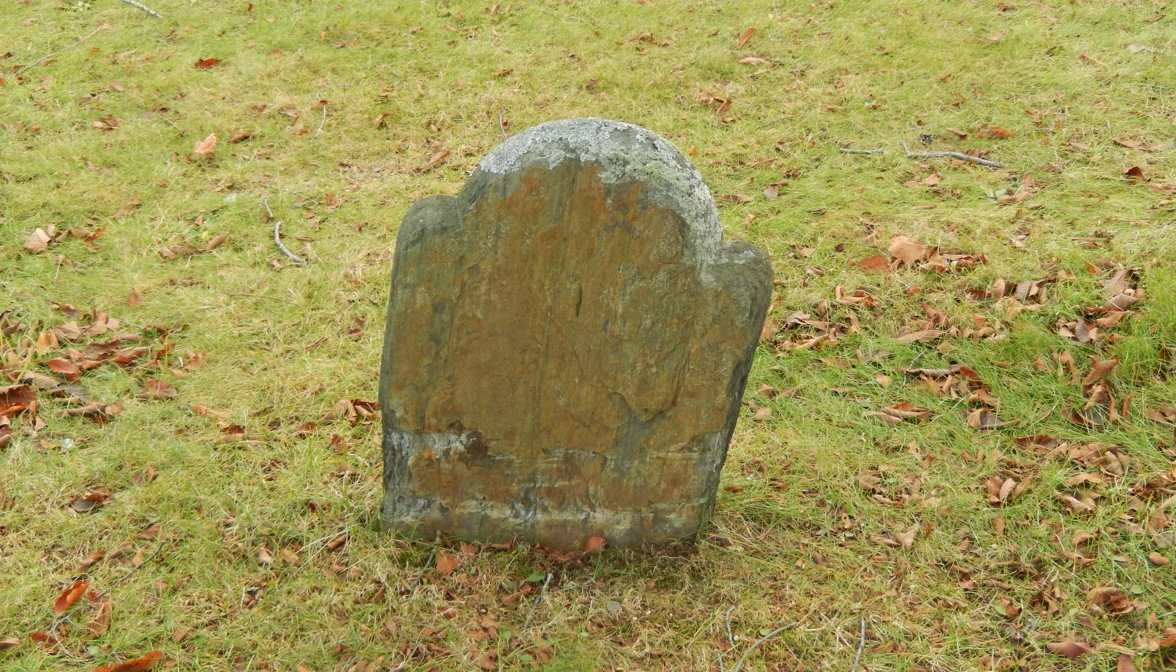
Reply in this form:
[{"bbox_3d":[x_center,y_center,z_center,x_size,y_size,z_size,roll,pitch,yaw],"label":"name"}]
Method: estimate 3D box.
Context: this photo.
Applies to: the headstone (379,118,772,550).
[{"bbox_3d":[-0.022,0.001,2.463,0.507,0.684,0.090,8,32,-1],"label":"headstone"}]

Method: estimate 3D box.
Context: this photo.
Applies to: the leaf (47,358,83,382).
[{"bbox_3d":[-0.903,0.059,2.991,0.050,0.025,0.028,12,29,18],"label":"leaf"}]

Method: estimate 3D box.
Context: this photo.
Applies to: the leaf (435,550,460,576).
[{"bbox_3d":[-0.216,0.349,2.662,0.038,0.022,0.055,0,27,0],"label":"leaf"}]

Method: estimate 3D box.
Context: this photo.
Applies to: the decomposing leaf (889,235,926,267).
[{"bbox_3d":[0.645,-0.172,3.508,0.067,0.040,0.046,2,28,0],"label":"decomposing leaf"}]

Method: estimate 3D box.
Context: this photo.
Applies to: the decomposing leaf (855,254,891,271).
[{"bbox_3d":[0.605,-0.156,3.674,0.074,0.024,0.048,0,27,0],"label":"decomposing leaf"}]

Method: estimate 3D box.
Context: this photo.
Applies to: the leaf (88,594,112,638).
[{"bbox_3d":[-0.716,0.410,2.539,0.030,0.026,0.085,1,27,2],"label":"leaf"}]

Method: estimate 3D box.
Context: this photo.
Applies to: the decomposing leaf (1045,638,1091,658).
[{"bbox_3d":[0.684,0.445,2.470,0.065,0.022,0.034,2,27,4],"label":"decomposing leaf"}]

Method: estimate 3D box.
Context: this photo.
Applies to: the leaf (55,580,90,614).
[{"bbox_3d":[-0.770,0.388,2.583,0.028,0.024,0.070,10,28,20],"label":"leaf"}]

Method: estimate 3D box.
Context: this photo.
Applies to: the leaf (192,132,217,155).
[{"bbox_3d":[-0.864,-0.433,3.908,0.045,0.035,0.032,-13,32,-26],"label":"leaf"}]

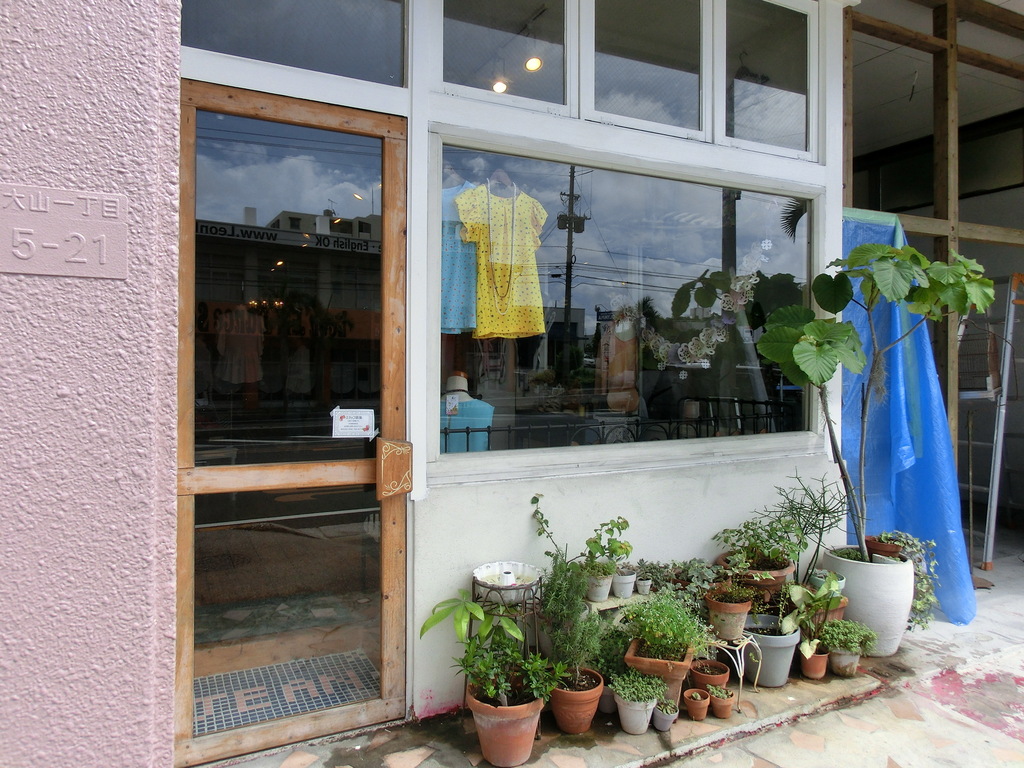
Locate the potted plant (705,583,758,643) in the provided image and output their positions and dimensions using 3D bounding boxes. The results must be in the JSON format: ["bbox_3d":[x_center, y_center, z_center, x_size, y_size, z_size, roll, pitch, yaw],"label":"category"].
[{"bbox_3d":[0.829,0.858,2.707,0.187,0.202,0.182,0,1,0],"label":"potted plant"}]

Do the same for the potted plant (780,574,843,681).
[{"bbox_3d":[1.201,0.964,2.838,0.227,0.409,0.202,0,1,0],"label":"potted plant"}]

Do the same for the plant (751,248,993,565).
[{"bbox_3d":[1.674,0.085,3.279,0.992,1.440,0.629,0,0,-27],"label":"plant"}]

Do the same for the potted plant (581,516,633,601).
[{"bbox_3d":[0.351,0.638,2.626,0.187,0.308,0.172,0,1,0],"label":"potted plant"}]

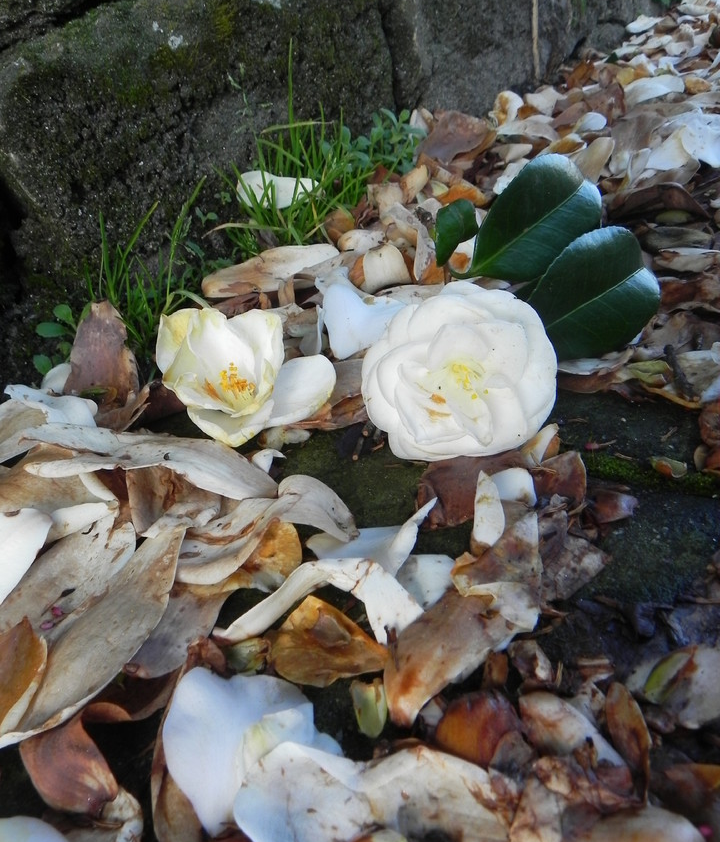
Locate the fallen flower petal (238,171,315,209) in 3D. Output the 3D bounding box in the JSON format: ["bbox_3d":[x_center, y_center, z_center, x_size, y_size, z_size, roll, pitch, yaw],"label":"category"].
[{"bbox_3d":[-0.058,-0.161,0.500,0.051,0.014,0.028,0,40,0],"label":"fallen flower petal"}]

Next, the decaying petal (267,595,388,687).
[{"bbox_3d":[-0.012,0.079,0.258,0.042,0.016,0.031,0,40,0],"label":"decaying petal"}]

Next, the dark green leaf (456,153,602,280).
[{"bbox_3d":[0.089,-0.105,0.375,0.087,0.016,0.048,-43,74,-3],"label":"dark green leaf"}]

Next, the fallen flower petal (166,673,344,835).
[{"bbox_3d":[-0.032,0.104,0.225,0.052,0.022,0.046,0,40,0],"label":"fallen flower petal"}]

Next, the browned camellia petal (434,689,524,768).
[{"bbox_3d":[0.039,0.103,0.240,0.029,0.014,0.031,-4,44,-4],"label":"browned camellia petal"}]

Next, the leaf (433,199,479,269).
[{"bbox_3d":[0.054,-0.104,0.402,0.025,0.012,0.040,-1,62,23],"label":"leaf"}]

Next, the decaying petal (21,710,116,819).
[{"bbox_3d":[-0.089,0.105,0.222,0.032,0.013,0.021,27,54,21],"label":"decaying petal"}]

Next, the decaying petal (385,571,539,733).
[{"bbox_3d":[0.036,0.079,0.252,0.030,0.014,0.062,38,54,25],"label":"decaying petal"}]

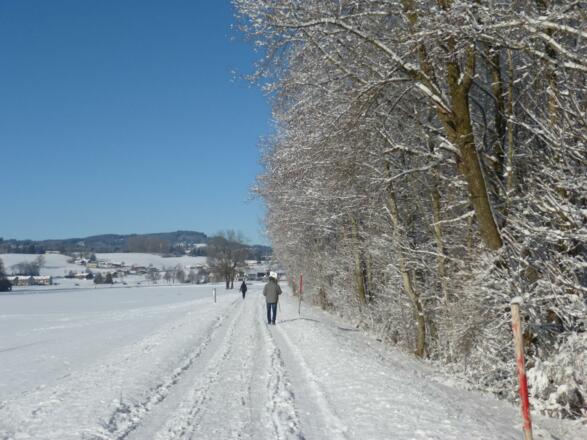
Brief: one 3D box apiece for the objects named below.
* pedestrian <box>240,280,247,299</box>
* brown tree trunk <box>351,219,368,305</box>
[{"bbox_3d":[-4.468,6.213,83.000,0.600,1.700,0.400,0,-3,-3],"label":"pedestrian"},{"bbox_3d":[2.406,1.513,34.000,0.600,3.400,0.450,0,-3,-3],"label":"brown tree trunk"}]

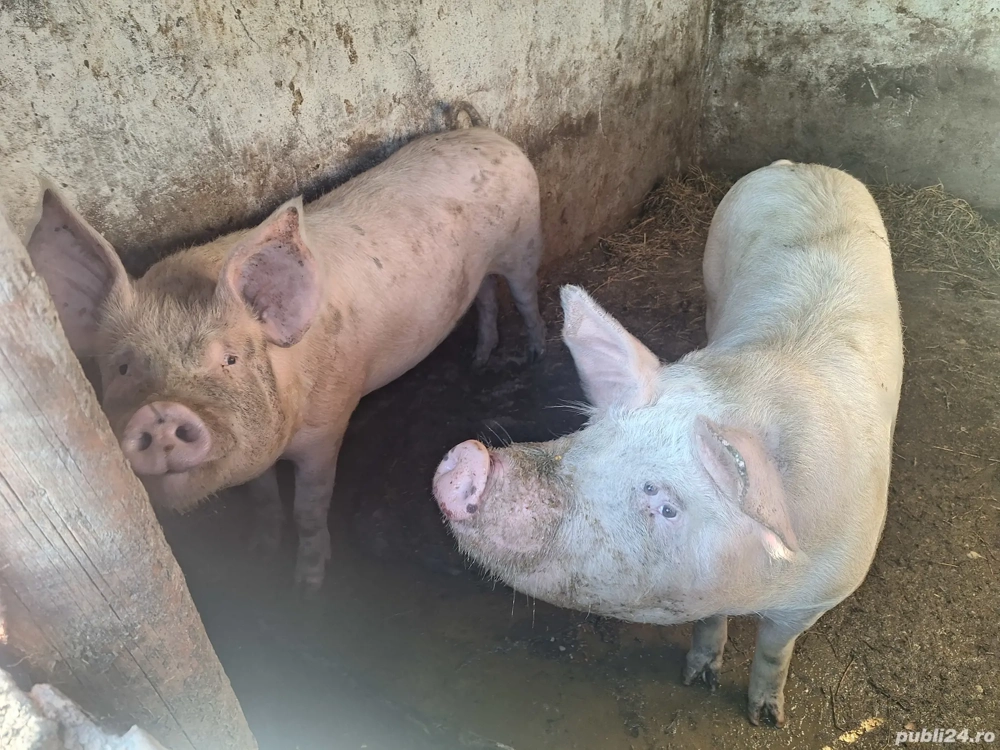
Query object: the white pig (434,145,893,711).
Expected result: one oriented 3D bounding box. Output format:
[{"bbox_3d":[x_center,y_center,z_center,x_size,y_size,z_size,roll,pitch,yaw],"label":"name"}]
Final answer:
[{"bbox_3d":[0.393,0.015,1.200,0.535,0.703,1.185,10,38,20],"label":"white pig"}]

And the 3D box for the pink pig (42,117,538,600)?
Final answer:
[{"bbox_3d":[-0.269,-0.093,1.419,0.409,0.723,1.185,19,41,30],"label":"pink pig"}]

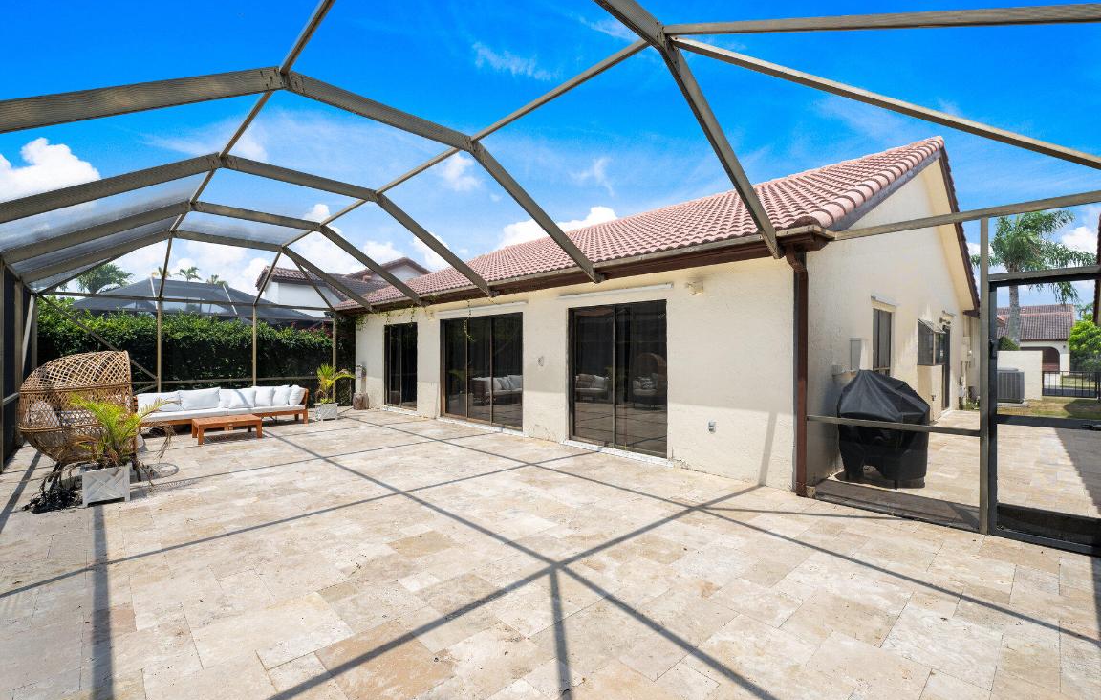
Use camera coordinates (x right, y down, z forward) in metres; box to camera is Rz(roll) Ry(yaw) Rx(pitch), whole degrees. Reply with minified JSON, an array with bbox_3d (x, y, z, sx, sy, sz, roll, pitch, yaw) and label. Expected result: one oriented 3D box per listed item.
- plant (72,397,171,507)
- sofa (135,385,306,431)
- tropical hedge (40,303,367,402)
[{"bbox_3d":[-4.268,0.970,4.889,0.760,1.020,0.740,0,0,-43],"label":"plant"},{"bbox_3d":[-6.064,1.113,9.228,2.770,0.780,0.770,0,0,-43],"label":"sofa"},{"bbox_3d":[-8.058,0.345,12.113,7.000,2.350,1.300,0,0,-43],"label":"tropical hedge"}]

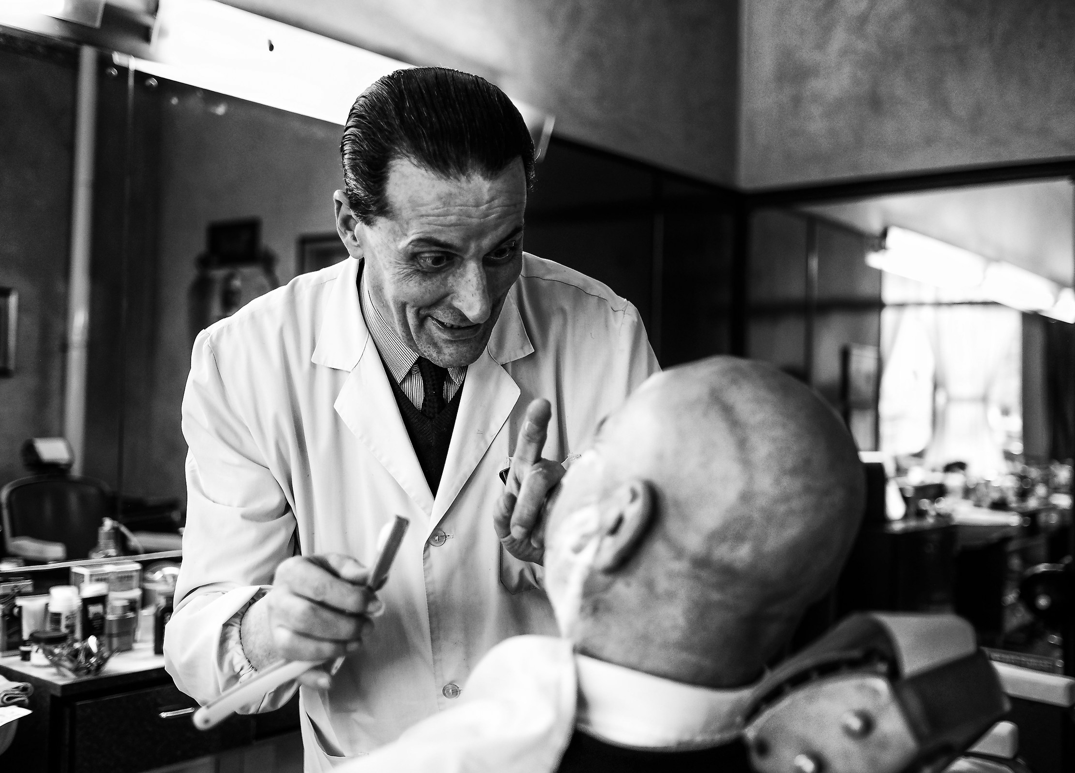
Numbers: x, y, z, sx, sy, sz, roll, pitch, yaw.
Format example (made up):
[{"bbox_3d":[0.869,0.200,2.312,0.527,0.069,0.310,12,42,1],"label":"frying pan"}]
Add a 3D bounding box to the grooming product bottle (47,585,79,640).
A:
[{"bbox_3d":[-0.863,0.422,2.050,0.056,0.119,0.056,1,-1,40],"label":"grooming product bottle"}]

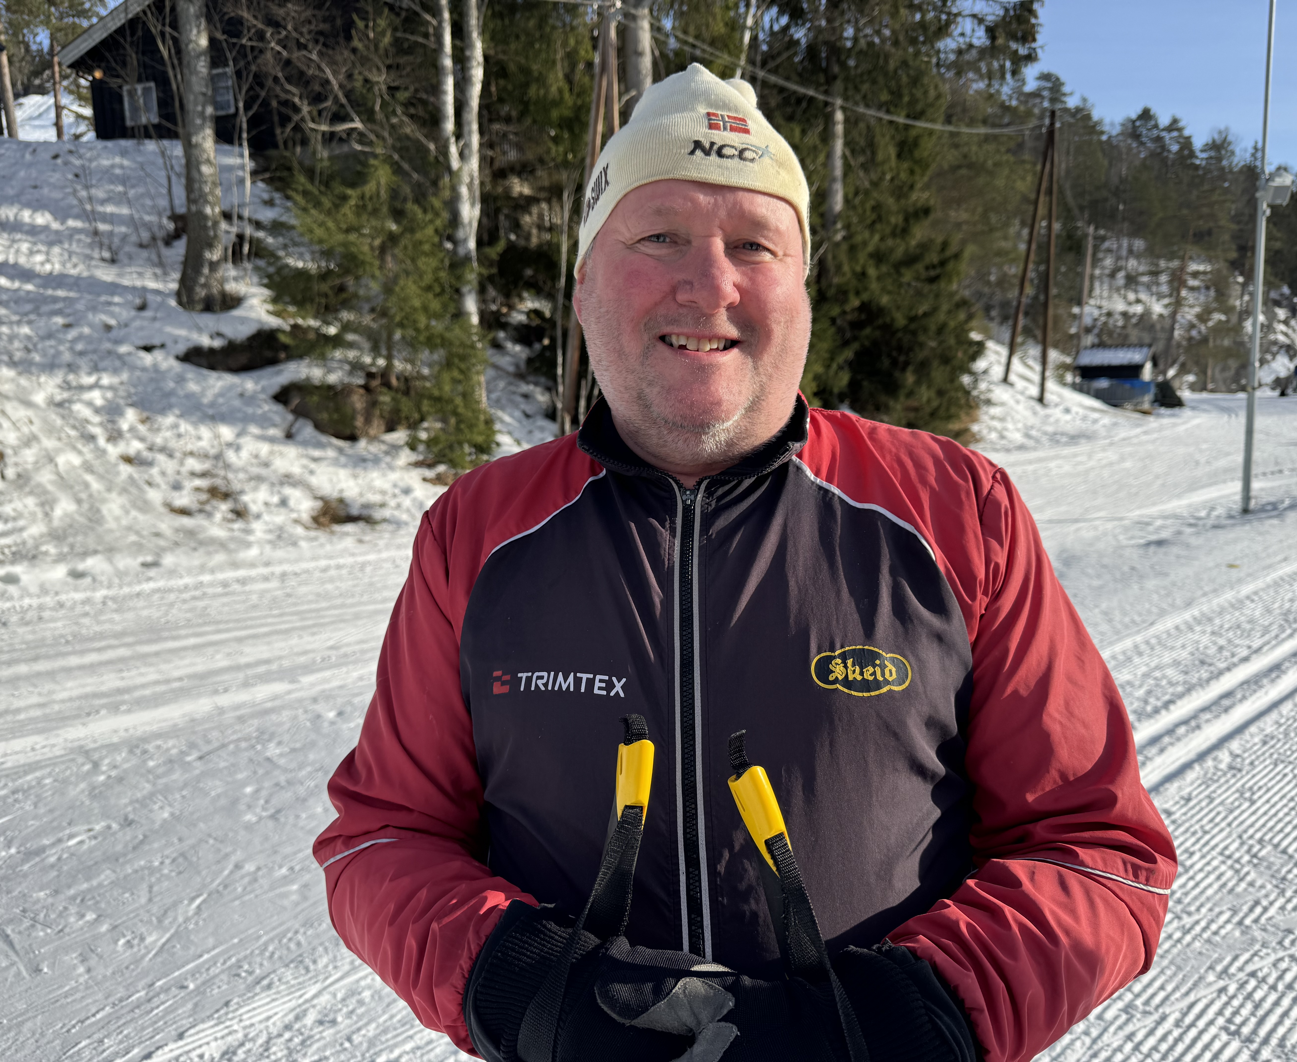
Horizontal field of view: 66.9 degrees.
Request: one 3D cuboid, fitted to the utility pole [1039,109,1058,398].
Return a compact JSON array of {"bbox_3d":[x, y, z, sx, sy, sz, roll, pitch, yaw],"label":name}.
[{"bbox_3d":[12.562,-8.533,30.871,0.220,8.956,0.220,-1,8,0],"label":"utility pole"}]

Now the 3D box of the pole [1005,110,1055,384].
[{"bbox_3d":[12.090,-8.884,31.221,0.220,8.333,0.220,5,12,0],"label":"pole"}]

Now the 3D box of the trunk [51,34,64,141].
[{"bbox_3d":[-19.141,-14.333,31.754,0.240,3.498,0.240,0,8,0],"label":"trunk"}]

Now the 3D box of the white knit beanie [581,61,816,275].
[{"bbox_3d":[0.035,-0.270,0.757,0.180,0.172,0.215,1,8,-9],"label":"white knit beanie"}]

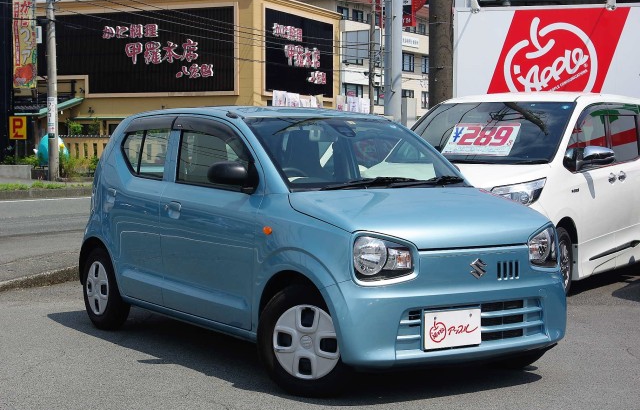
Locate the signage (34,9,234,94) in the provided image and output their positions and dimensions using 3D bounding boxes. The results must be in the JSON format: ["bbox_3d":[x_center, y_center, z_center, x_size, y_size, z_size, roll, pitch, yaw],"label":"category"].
[{"bbox_3d":[-9.166,-7.431,55.570,11.250,3.980,0.200,1,3,23],"label":"signage"}]

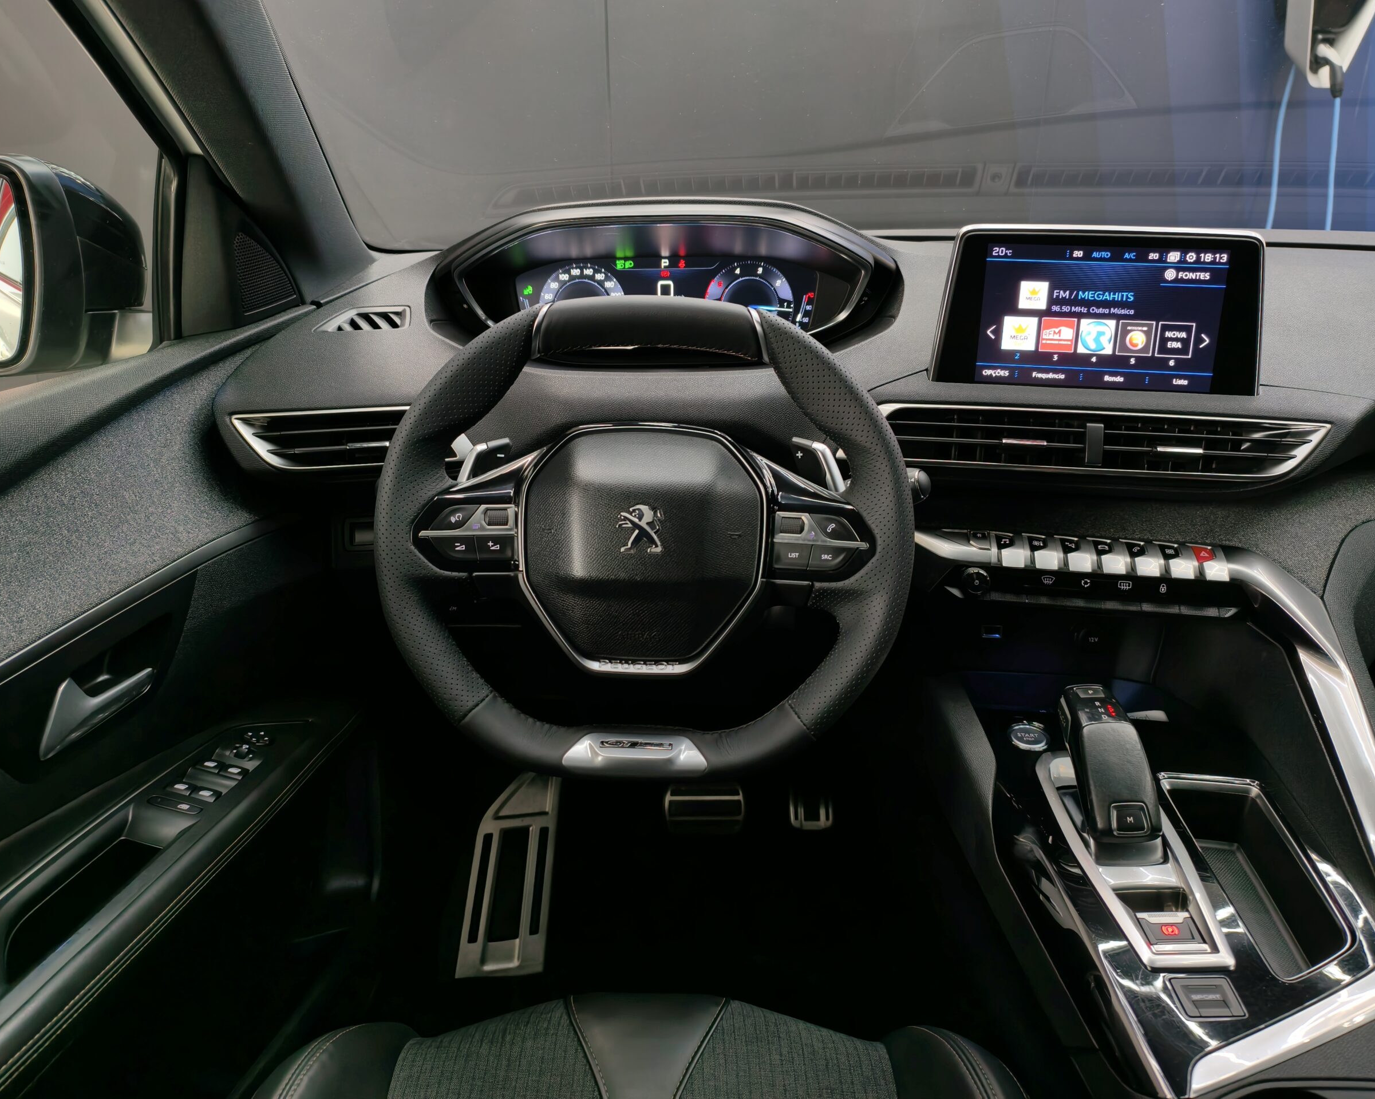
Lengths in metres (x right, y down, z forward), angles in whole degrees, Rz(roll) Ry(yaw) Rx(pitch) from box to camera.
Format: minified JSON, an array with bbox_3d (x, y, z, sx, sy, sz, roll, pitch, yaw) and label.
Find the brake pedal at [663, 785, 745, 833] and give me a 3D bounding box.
[{"bbox_3d":[0.021,0.312,1.175,0.095,0.060,0.030,1,-10,2],"label":"brake pedal"}]

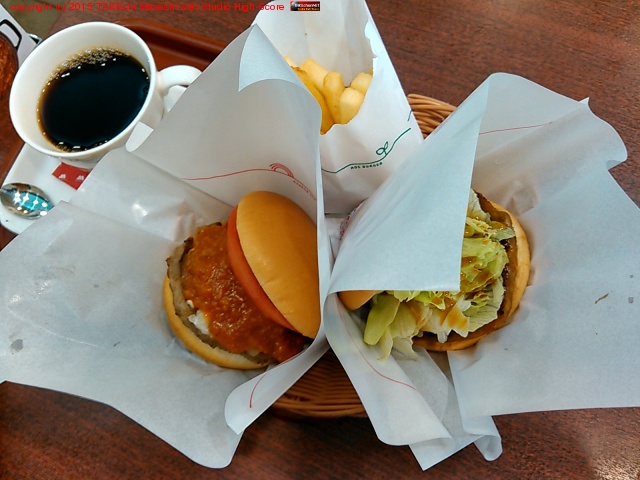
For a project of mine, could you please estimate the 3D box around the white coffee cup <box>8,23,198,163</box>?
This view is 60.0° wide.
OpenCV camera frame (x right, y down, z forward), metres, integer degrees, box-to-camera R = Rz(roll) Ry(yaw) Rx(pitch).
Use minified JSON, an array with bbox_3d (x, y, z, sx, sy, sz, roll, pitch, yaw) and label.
[{"bbox_3d":[-0.116,-0.080,0.341,0.116,0.061,0.087,-14,71,3],"label":"white coffee cup"}]

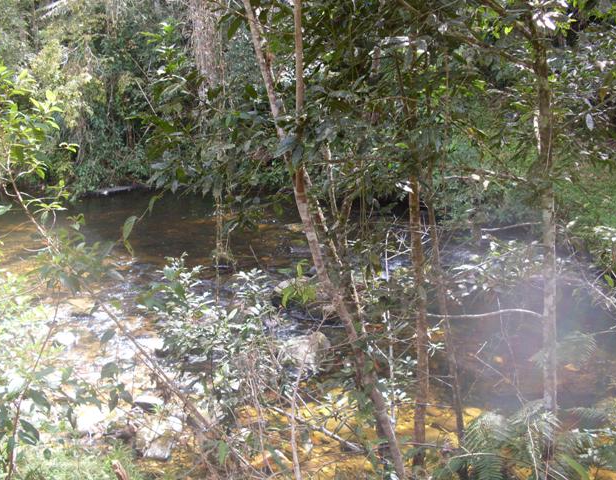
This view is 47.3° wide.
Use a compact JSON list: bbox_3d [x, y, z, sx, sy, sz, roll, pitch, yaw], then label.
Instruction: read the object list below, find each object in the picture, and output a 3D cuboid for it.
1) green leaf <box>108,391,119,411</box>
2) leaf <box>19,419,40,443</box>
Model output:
[{"bbox_3d":[-0.831,0.685,3.000,0.036,0.085,0.020,10,6,0],"label":"green leaf"},{"bbox_3d":[-1.070,0.732,2.700,0.038,0.112,0.025,-44,0,0],"label":"leaf"}]

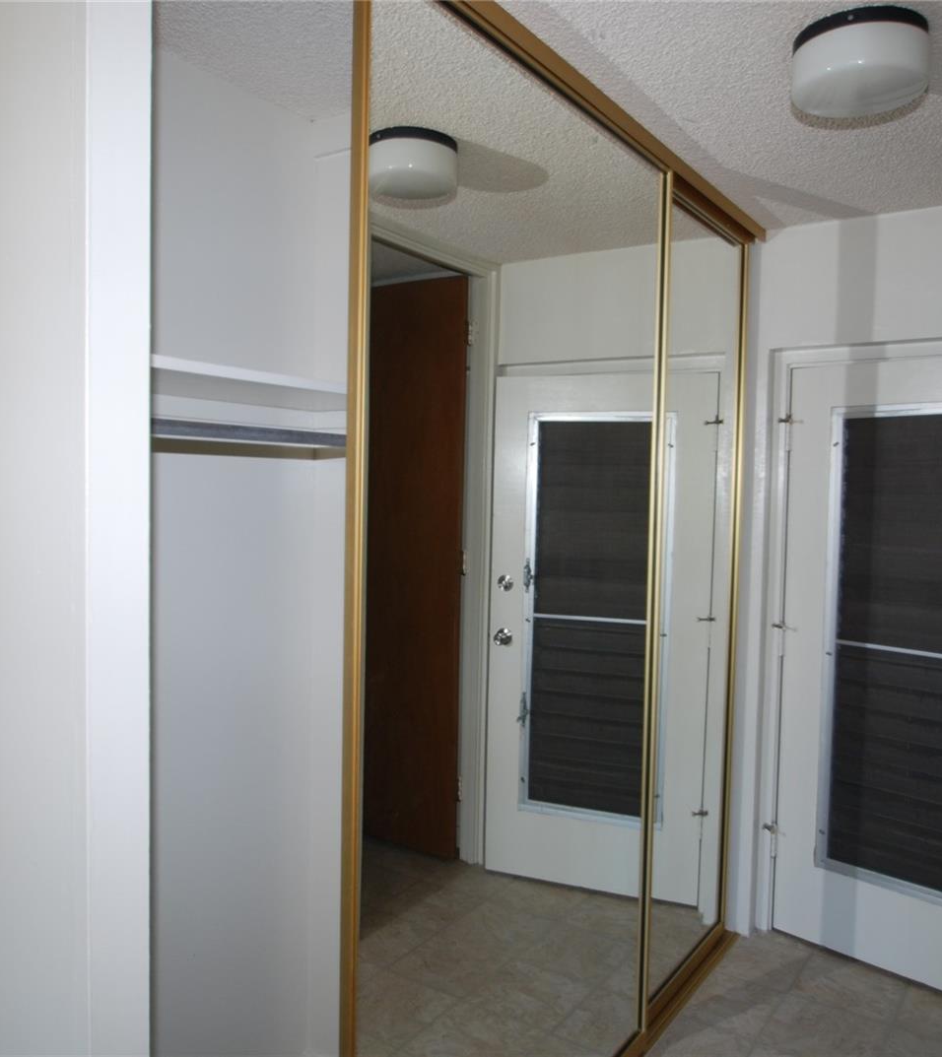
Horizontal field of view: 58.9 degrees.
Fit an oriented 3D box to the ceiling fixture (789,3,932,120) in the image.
[{"bbox_3d":[0.797,-0.945,1.705,0.243,0.107,0.243,3,3,36],"label":"ceiling fixture"}]

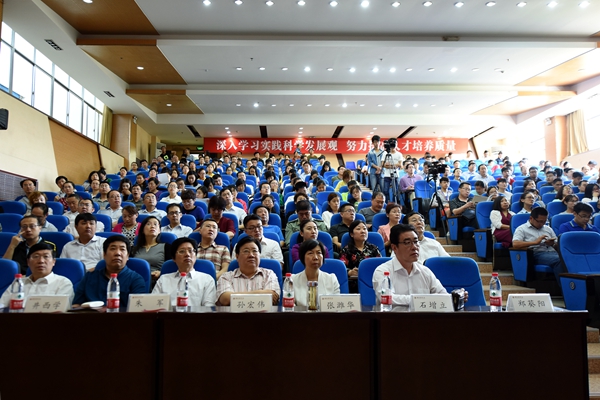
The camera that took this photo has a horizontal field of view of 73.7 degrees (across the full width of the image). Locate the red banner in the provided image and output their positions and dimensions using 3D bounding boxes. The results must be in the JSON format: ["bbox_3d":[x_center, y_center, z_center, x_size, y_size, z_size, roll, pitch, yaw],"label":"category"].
[{"bbox_3d":[1.475,-2.162,16.162,10.550,0.640,0.040,0,-4,0],"label":"red banner"}]

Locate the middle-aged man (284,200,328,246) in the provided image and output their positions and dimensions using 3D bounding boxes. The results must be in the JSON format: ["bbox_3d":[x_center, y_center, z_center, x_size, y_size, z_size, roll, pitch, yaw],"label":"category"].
[{"bbox_3d":[0.077,0.606,4.721,0.540,1.221,0.750,0,-4,0],"label":"middle-aged man"}]

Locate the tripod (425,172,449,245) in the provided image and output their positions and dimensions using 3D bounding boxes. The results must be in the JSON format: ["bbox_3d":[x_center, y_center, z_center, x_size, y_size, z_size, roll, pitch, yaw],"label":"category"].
[{"bbox_3d":[2.390,0.162,7.004,0.620,1.250,0.620,0,-4,0],"label":"tripod"}]

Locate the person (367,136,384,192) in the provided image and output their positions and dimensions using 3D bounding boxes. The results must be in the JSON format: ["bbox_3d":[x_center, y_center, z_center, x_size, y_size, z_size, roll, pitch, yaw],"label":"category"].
[{"bbox_3d":[1.661,-0.540,8.749,0.500,1.740,0.320,0,-4,-5],"label":"person"}]

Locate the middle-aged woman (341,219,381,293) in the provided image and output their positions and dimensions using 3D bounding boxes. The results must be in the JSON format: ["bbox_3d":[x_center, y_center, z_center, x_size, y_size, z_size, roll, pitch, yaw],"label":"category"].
[{"bbox_3d":[0.576,0.785,3.539,0.470,1.200,0.780,1,-4,-9],"label":"middle-aged woman"}]

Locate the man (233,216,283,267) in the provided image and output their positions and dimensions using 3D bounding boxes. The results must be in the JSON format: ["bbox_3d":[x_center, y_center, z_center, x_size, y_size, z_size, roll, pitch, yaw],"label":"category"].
[{"bbox_3d":[-0.389,0.749,3.541,0.520,1.240,0.780,0,-4,-6],"label":"man"}]

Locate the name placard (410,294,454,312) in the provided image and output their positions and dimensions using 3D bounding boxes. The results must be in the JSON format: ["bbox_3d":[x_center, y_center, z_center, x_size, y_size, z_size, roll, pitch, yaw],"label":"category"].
[{"bbox_3d":[0.694,0.545,2.091,0.225,0.105,0.080,0,-4,0],"label":"name placard"}]

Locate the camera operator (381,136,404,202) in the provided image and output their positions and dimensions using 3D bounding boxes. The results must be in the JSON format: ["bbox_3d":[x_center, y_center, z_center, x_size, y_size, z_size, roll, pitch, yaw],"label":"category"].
[{"bbox_3d":[1.976,-0.458,8.497,0.520,1.740,0.500,0,-4,0],"label":"camera operator"}]

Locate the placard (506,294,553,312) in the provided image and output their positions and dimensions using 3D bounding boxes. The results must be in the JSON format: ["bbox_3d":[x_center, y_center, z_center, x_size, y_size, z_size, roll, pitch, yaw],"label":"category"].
[{"bbox_3d":[1.202,0.545,2.091,0.225,0.105,0.080,0,-4,0],"label":"placard"}]

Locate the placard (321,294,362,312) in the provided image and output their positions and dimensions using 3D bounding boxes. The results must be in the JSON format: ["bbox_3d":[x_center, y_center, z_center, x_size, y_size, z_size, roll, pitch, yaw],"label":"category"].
[{"bbox_3d":[0.233,0.597,2.296,0.235,0.108,0.085,0,-4,0],"label":"placard"}]

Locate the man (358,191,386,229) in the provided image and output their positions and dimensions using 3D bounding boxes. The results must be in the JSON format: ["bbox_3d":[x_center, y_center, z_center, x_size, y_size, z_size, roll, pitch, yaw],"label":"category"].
[{"bbox_3d":[0.991,0.474,5.431,0.520,1.164,0.750,0,-4,0],"label":"man"}]

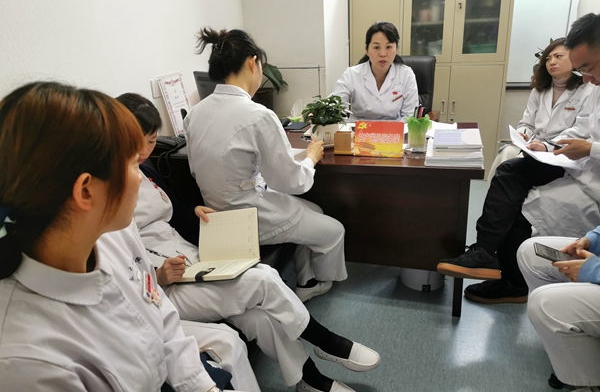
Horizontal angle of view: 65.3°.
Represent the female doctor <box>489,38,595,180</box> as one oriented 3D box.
[{"bbox_3d":[1.475,-0.348,2.859,0.800,1.170,0.540,-19,26,-36],"label":"female doctor"}]

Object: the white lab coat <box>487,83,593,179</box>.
[{"bbox_3d":[1.511,-0.430,2.860,0.500,0.560,0.500,-20,26,-38],"label":"white lab coat"}]

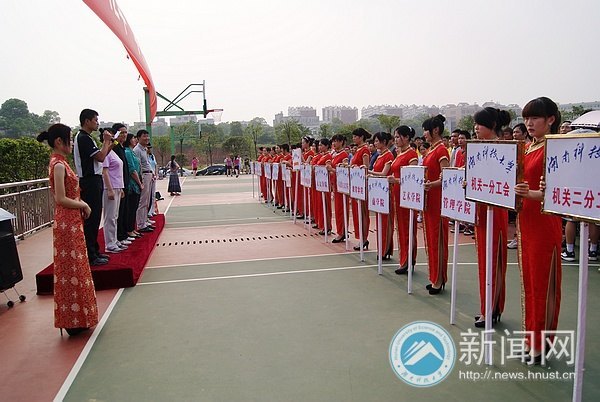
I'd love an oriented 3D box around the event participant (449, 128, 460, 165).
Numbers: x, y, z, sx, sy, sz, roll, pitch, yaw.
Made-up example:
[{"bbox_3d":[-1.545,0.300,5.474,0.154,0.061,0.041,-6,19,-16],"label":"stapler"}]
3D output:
[{"bbox_3d":[2.669,-0.365,8.638,0.300,1.730,0.470,-3,5,-18],"label":"event participant"}]

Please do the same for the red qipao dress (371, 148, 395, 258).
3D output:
[{"bbox_3d":[1.114,0.033,6.680,0.270,1.430,0.400,-4,5,-20],"label":"red qipao dress"}]

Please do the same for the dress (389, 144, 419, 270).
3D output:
[{"bbox_3d":[1.238,0.078,5.859,0.280,1.430,0.390,-3,5,-15],"label":"dress"}]

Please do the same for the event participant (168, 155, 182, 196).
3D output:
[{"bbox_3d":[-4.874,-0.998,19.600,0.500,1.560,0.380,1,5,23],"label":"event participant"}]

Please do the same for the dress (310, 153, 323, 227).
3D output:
[{"bbox_3d":[0.358,-0.223,9.950,0.270,1.430,0.400,-4,5,-20],"label":"dress"}]

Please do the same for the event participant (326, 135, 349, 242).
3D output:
[{"bbox_3d":[0.635,-0.208,8.160,0.360,1.720,0.430,-3,5,-15],"label":"event participant"}]

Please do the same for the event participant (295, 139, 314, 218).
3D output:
[{"bbox_3d":[0.089,-0.471,10.627,0.380,1.740,0.440,-3,5,-18],"label":"event participant"}]

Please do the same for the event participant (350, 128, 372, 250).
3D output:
[{"bbox_3d":[0.877,-0.179,7.232,0.330,1.720,0.430,-3,5,-18],"label":"event participant"}]

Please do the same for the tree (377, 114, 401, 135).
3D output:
[{"bbox_3d":[9.191,-6.491,52.000,2.500,4.900,2.500,-3,5,-12],"label":"tree"}]

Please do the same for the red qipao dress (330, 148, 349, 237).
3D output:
[{"bbox_3d":[0.620,-0.112,7.812,0.270,1.350,0.400,-3,5,-18],"label":"red qipao dress"}]

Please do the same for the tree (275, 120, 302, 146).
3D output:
[{"bbox_3d":[-1.562,-7.673,68.000,3.900,6.400,3.900,-2,5,0],"label":"tree"}]

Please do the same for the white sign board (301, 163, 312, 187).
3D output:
[{"bbox_3d":[0.126,-0.466,9.250,0.030,0.430,0.560,-3,5,-19],"label":"white sign board"}]

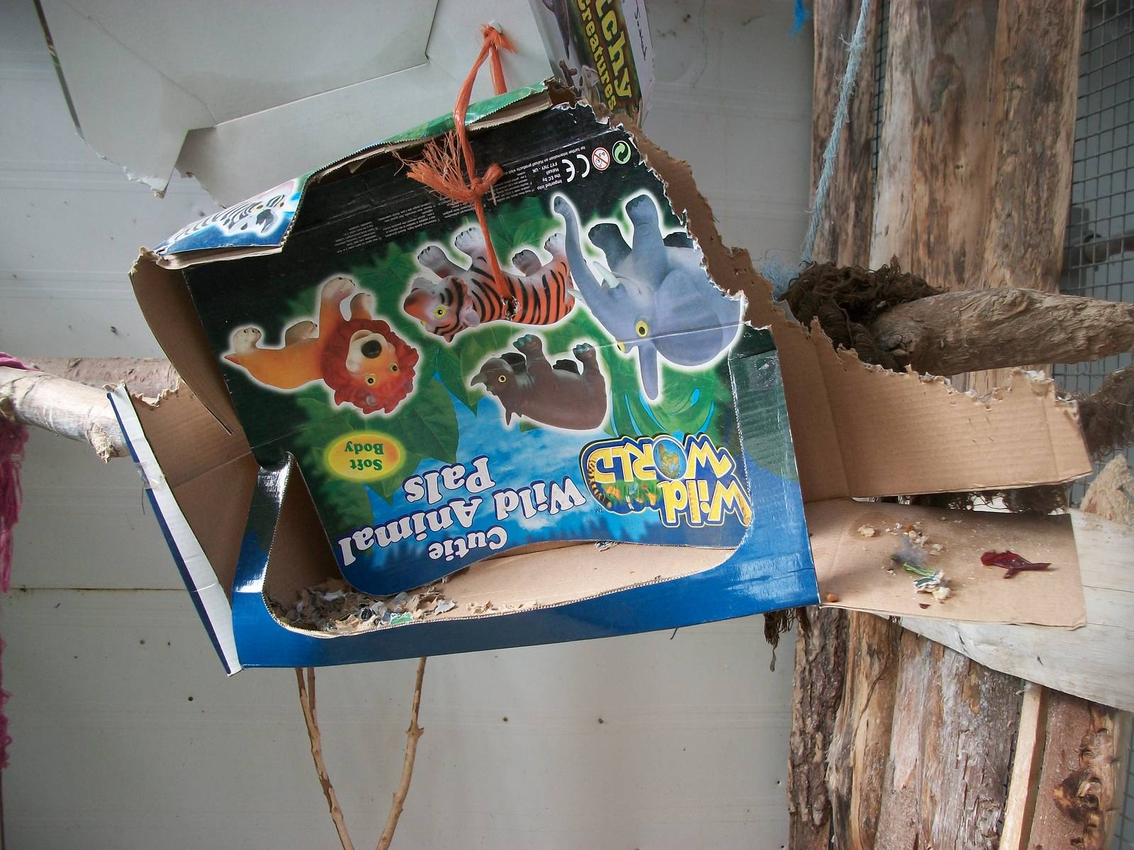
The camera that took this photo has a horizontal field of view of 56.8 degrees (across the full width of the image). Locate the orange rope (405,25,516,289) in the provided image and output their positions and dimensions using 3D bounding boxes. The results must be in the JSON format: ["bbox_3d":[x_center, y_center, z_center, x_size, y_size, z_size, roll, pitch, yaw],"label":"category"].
[{"bbox_3d":[-0.084,-0.211,0.830,0.088,0.205,0.100,2,3,0],"label":"orange rope"}]

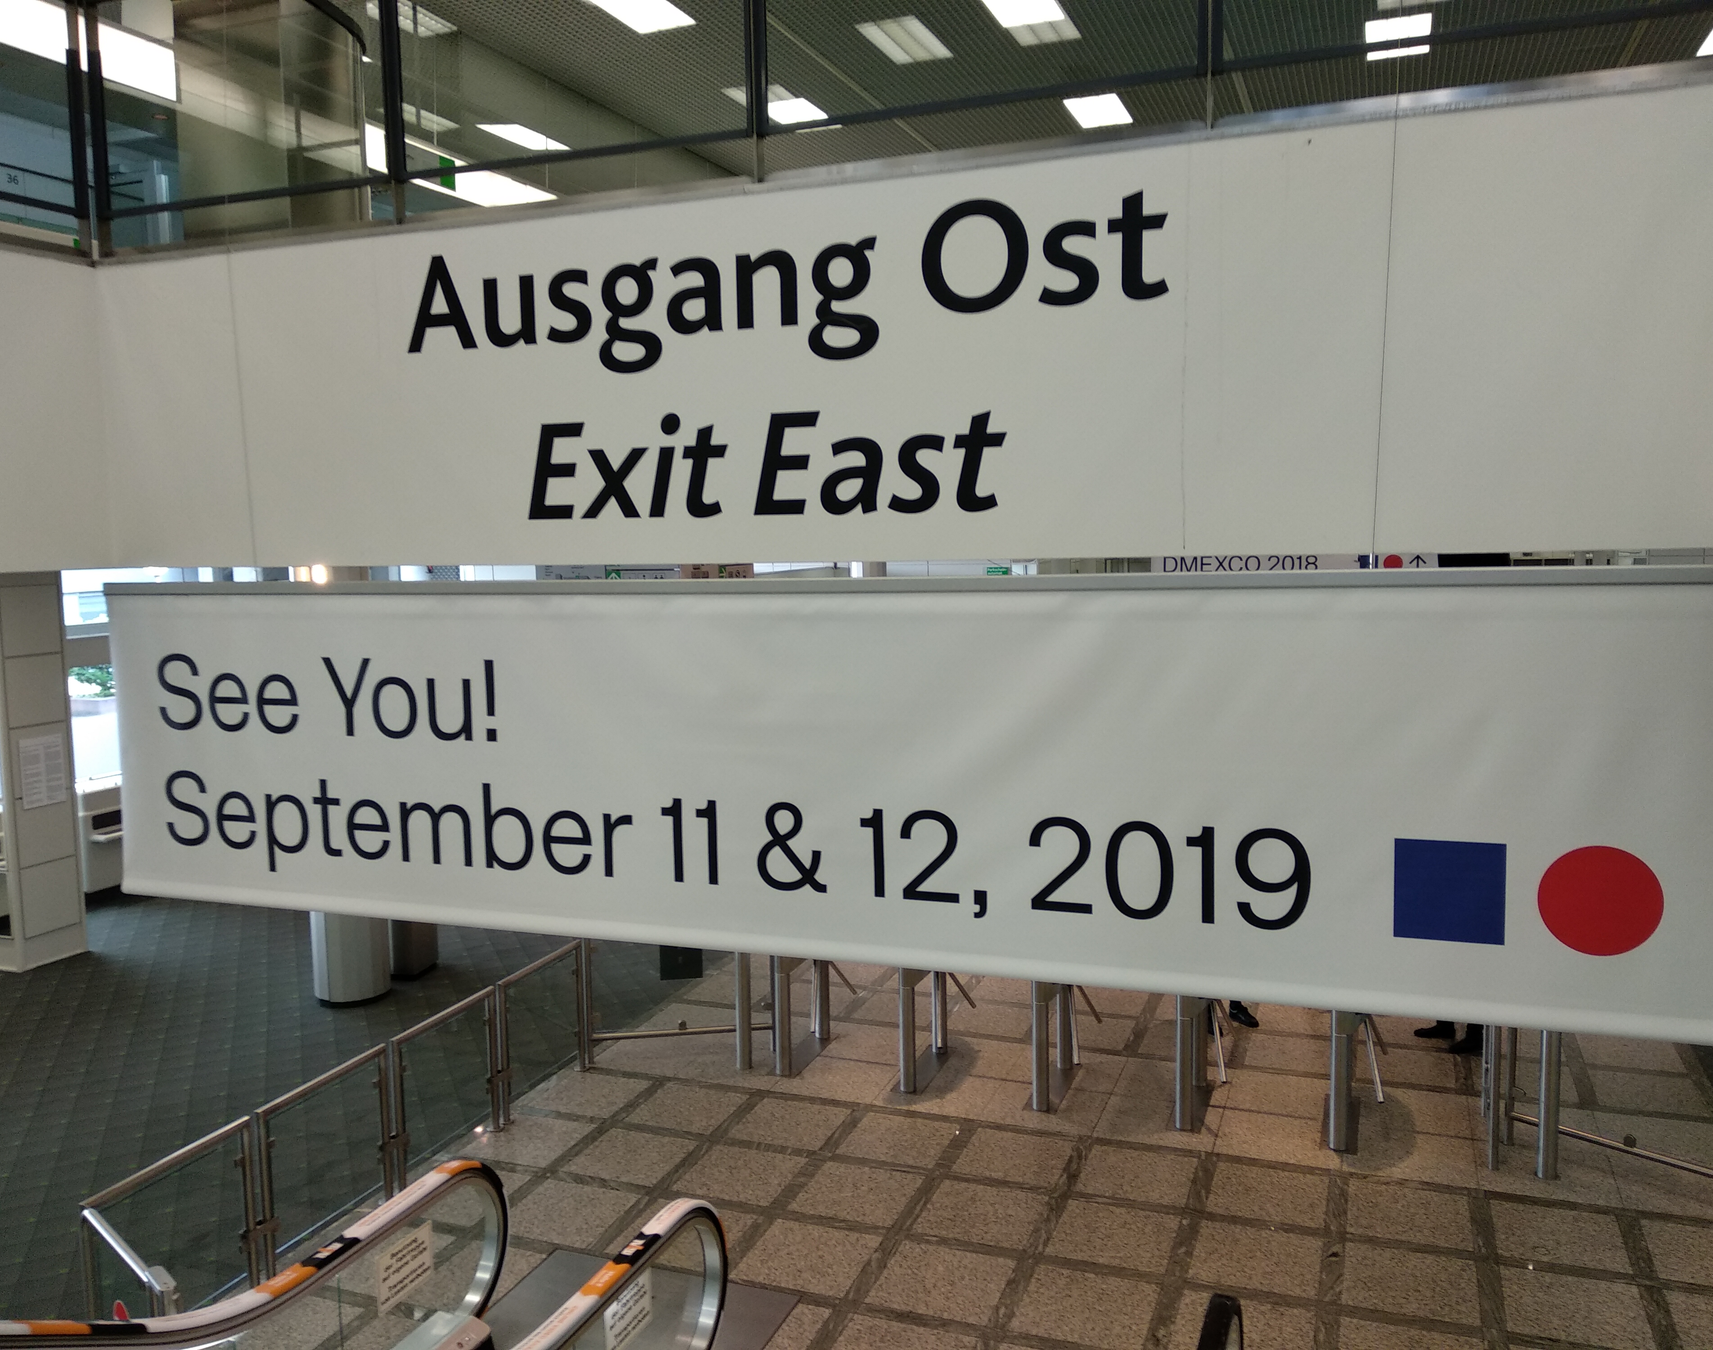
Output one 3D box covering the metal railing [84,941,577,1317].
[{"bbox_3d":[-2.525,2.436,7.411,0.100,0.910,3.970,1,5,19],"label":"metal railing"}]

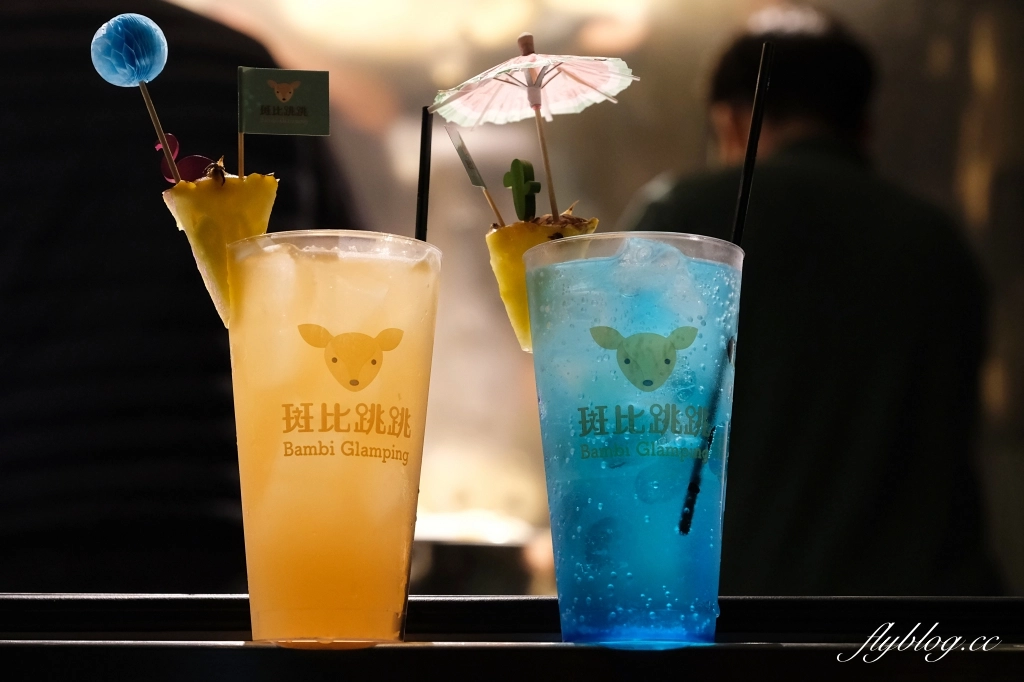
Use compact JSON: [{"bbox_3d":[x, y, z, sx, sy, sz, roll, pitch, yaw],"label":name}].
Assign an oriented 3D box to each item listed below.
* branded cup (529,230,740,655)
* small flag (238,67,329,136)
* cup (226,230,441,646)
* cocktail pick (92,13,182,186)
[{"bbox_3d":[0.051,0.044,0.837,0.092,0.161,0.092,0,-10,0],"label":"branded cup"},{"bbox_3d":[-0.099,-0.103,0.870,0.043,0.028,0.003,2,-5,-31],"label":"small flag"},{"bbox_3d":[-0.075,0.043,0.839,0.092,0.161,0.092,0,-10,0],"label":"cup"},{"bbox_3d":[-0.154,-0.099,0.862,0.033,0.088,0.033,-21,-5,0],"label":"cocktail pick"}]

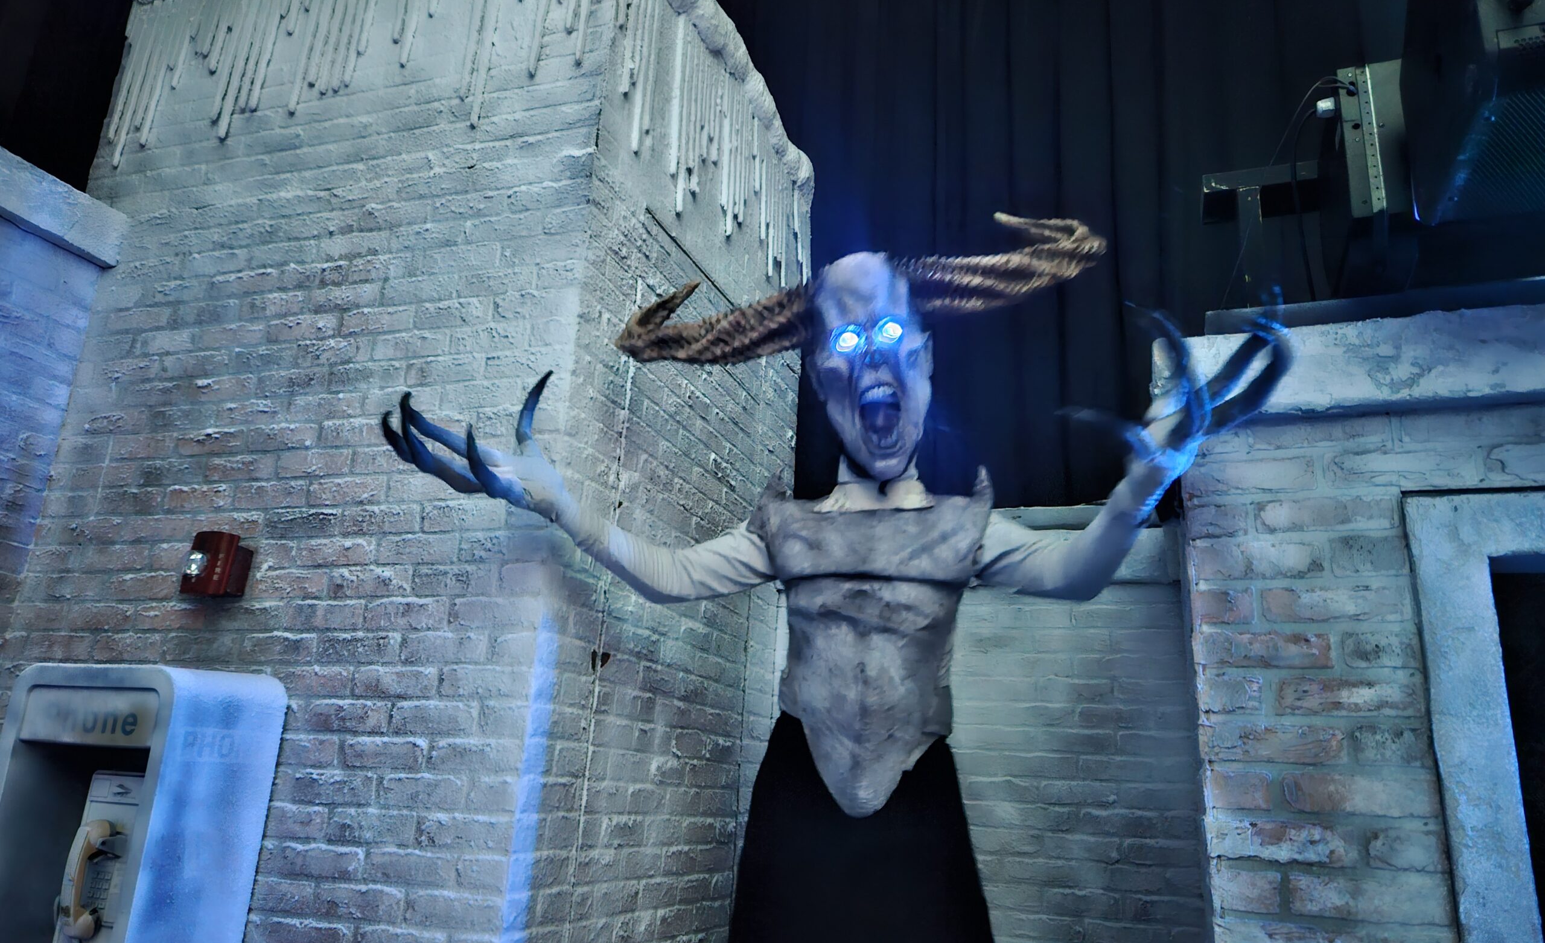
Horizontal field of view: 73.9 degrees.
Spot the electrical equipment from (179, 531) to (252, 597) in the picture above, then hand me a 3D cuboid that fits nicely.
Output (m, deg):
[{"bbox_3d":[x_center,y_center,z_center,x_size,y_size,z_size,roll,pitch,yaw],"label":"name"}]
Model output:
[{"bbox_3d":[-1.238,0.211,2.285,0.120,0.140,0.090,1,-17,16],"label":"electrical equipment"}]

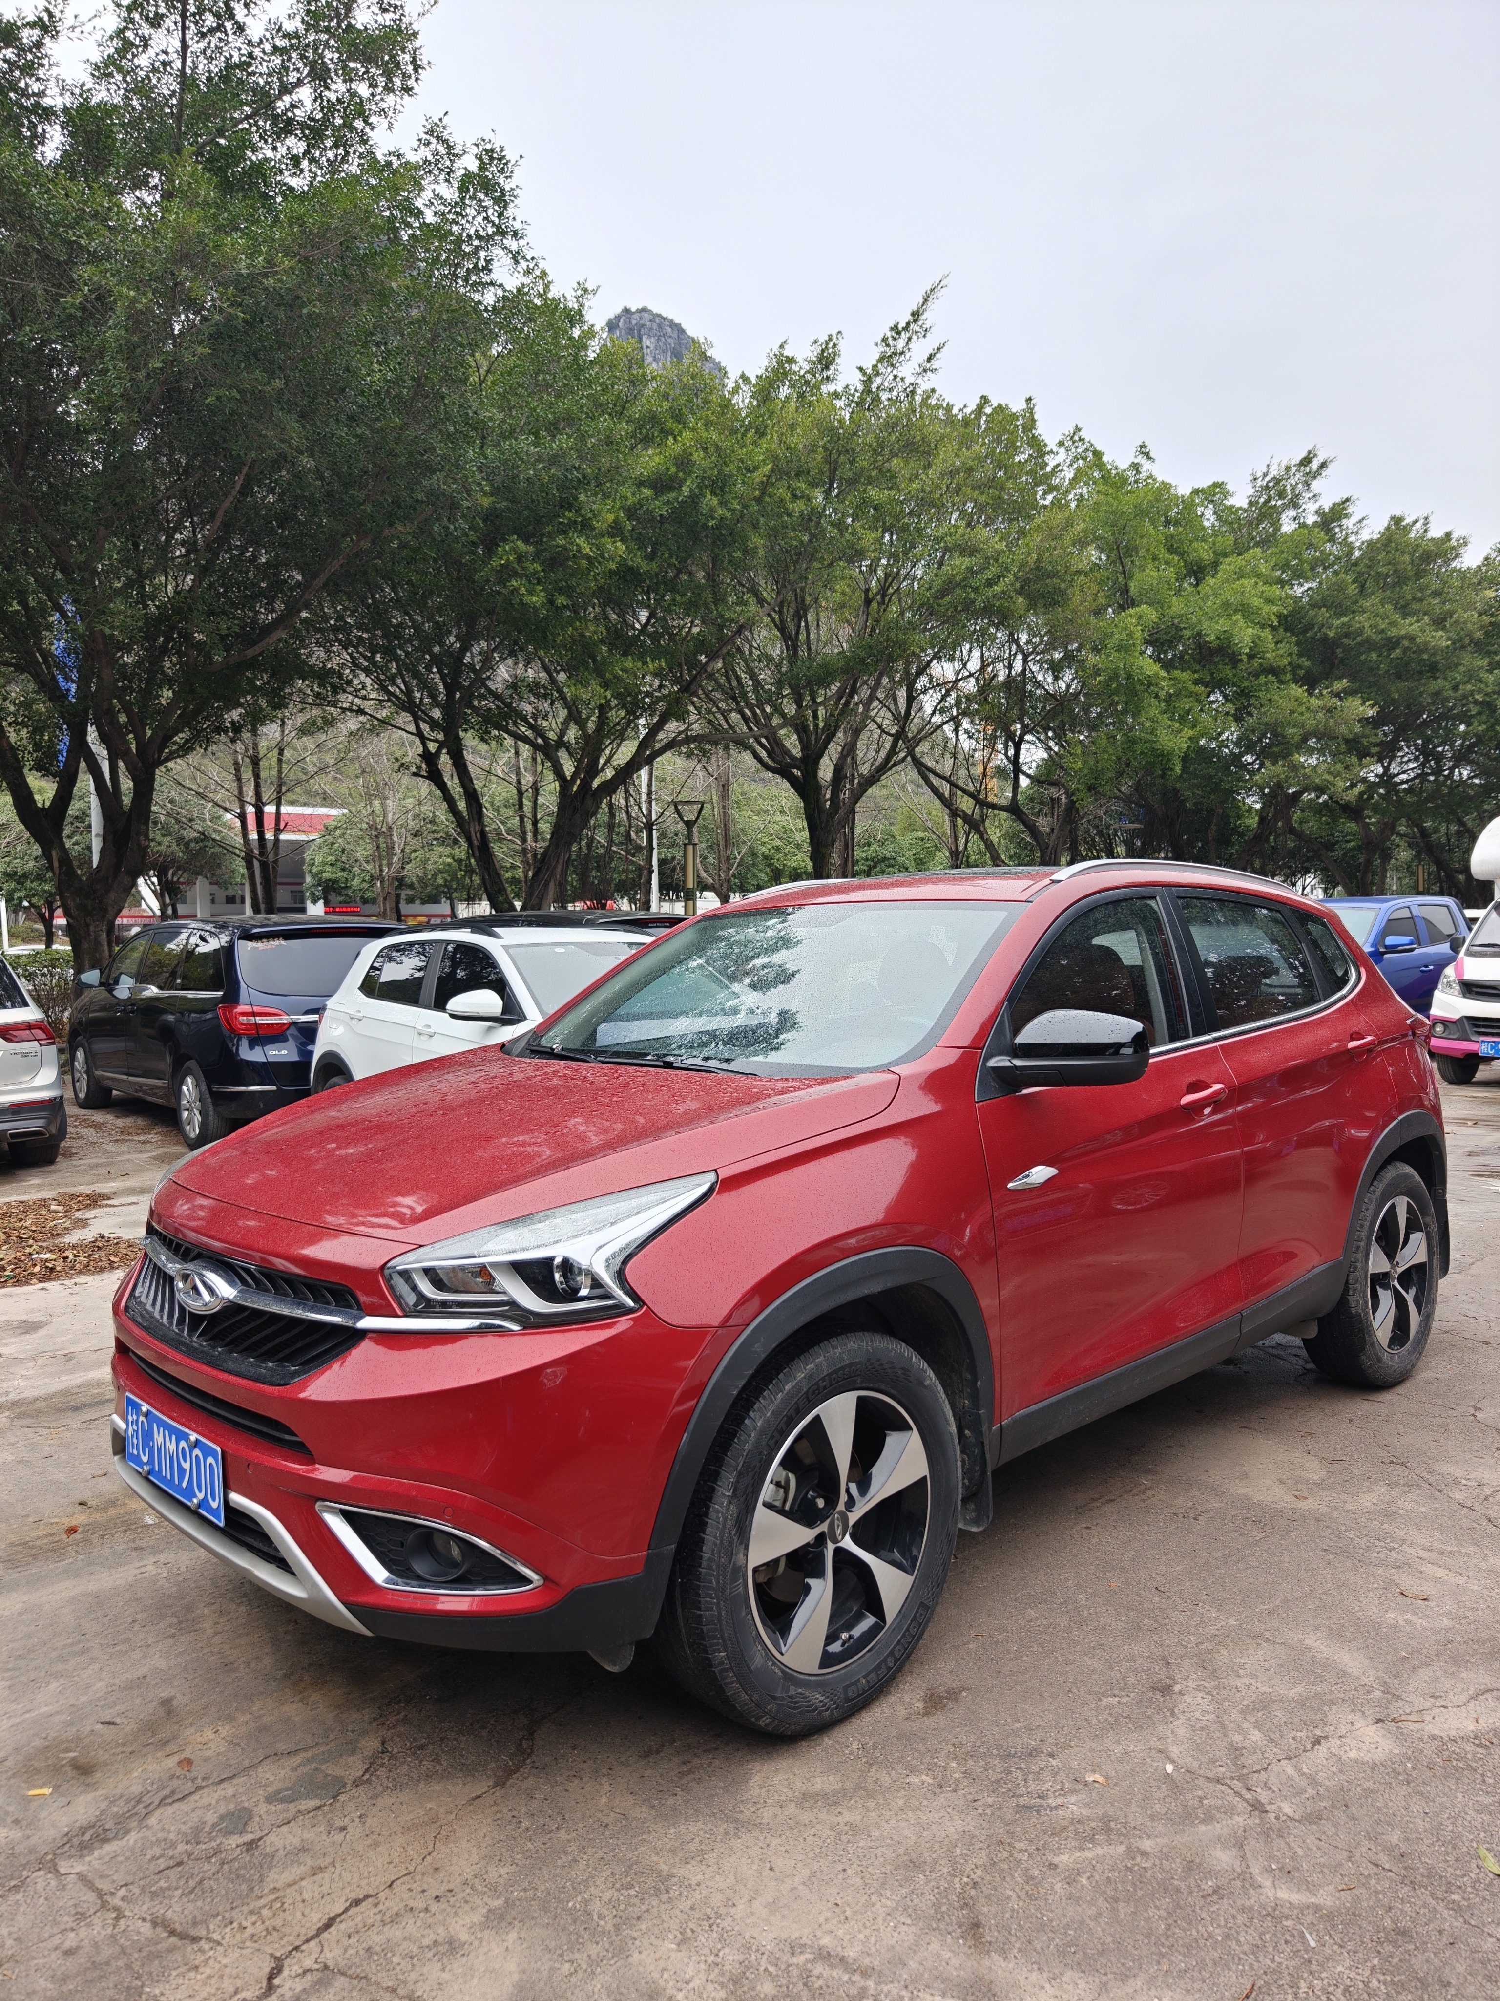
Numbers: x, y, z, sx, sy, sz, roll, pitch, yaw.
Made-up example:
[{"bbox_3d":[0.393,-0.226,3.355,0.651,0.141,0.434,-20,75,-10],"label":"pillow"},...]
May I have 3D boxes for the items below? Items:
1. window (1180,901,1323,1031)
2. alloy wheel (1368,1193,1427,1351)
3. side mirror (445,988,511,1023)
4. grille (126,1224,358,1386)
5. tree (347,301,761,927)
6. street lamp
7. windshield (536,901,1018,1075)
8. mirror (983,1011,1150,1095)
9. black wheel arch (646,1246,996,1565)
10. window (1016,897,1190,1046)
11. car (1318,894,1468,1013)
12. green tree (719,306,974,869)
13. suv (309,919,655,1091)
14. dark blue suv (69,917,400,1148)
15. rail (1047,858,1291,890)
[{"bbox_3d":[1.448,-0.102,3.822,0.740,0.390,0.060,-2,-20,-45],"label":"window"},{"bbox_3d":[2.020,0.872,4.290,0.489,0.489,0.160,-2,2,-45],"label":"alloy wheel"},{"bbox_3d":[-1.545,0.023,7.472,0.270,0.175,0.170,-2,2,-42],"label":"side mirror"},{"bbox_3d":[-0.966,0.547,2.463,0.140,0.210,0.940,-2,2,-45],"label":"grille"},{"bbox_3d":[-2.850,-4.250,18.300,6.100,9.900,6.100,-1,2,0],"label":"tree"},{"bbox_3d":[-0.900,-1.170,20.200,0.450,3.750,0.450,-1,2,0],"label":"street lamp"},{"bbox_3d":[0.018,-0.053,3.437,1.420,0.140,0.840,0,34,45],"label":"windshield"},{"bbox_3d":[0.667,0.099,2.758,0.210,0.178,0.240,-2,2,-45],"label":"mirror"},{"bbox_3d":[0.116,0.657,2.346,0.890,0.420,0.150,-2,2,-45],"label":"black wheel arch"},{"bbox_3d":[0.799,-0.067,3.165,0.870,0.370,0.160,-2,2,-45],"label":"window"},{"bbox_3d":[7.250,-0.240,15.550,5.300,1.820,1.900,-2,2,-38],"label":"car"},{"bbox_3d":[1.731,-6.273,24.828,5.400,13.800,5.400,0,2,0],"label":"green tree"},{"bbox_3d":[-1.171,0.321,8.378,1.800,1.620,4.250,-2,2,-42],"label":"suv"},{"bbox_3d":[-4.620,0.170,11.950,1.880,1.800,5.150,-3,4,-40],"label":"dark blue suv"},{"bbox_3d":[1.307,-0.363,3.913,1.520,0.090,0.060,-2,2,-45],"label":"rail"}]

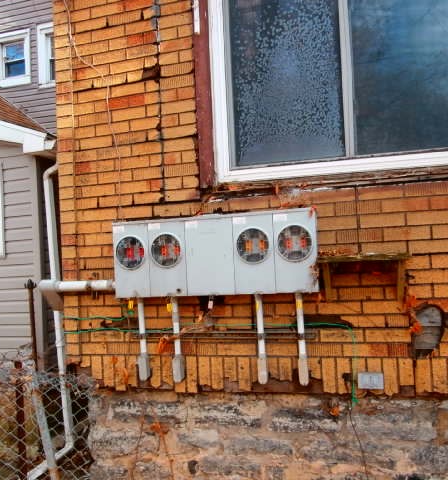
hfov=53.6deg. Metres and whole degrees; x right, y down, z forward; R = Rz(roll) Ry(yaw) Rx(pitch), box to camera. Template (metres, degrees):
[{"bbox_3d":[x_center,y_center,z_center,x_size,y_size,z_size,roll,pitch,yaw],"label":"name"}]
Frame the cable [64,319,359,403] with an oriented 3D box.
[{"bbox_3d":[-0.142,0.597,2.292,1.565,0.407,0.040,-3,-2,15],"label":"cable"}]

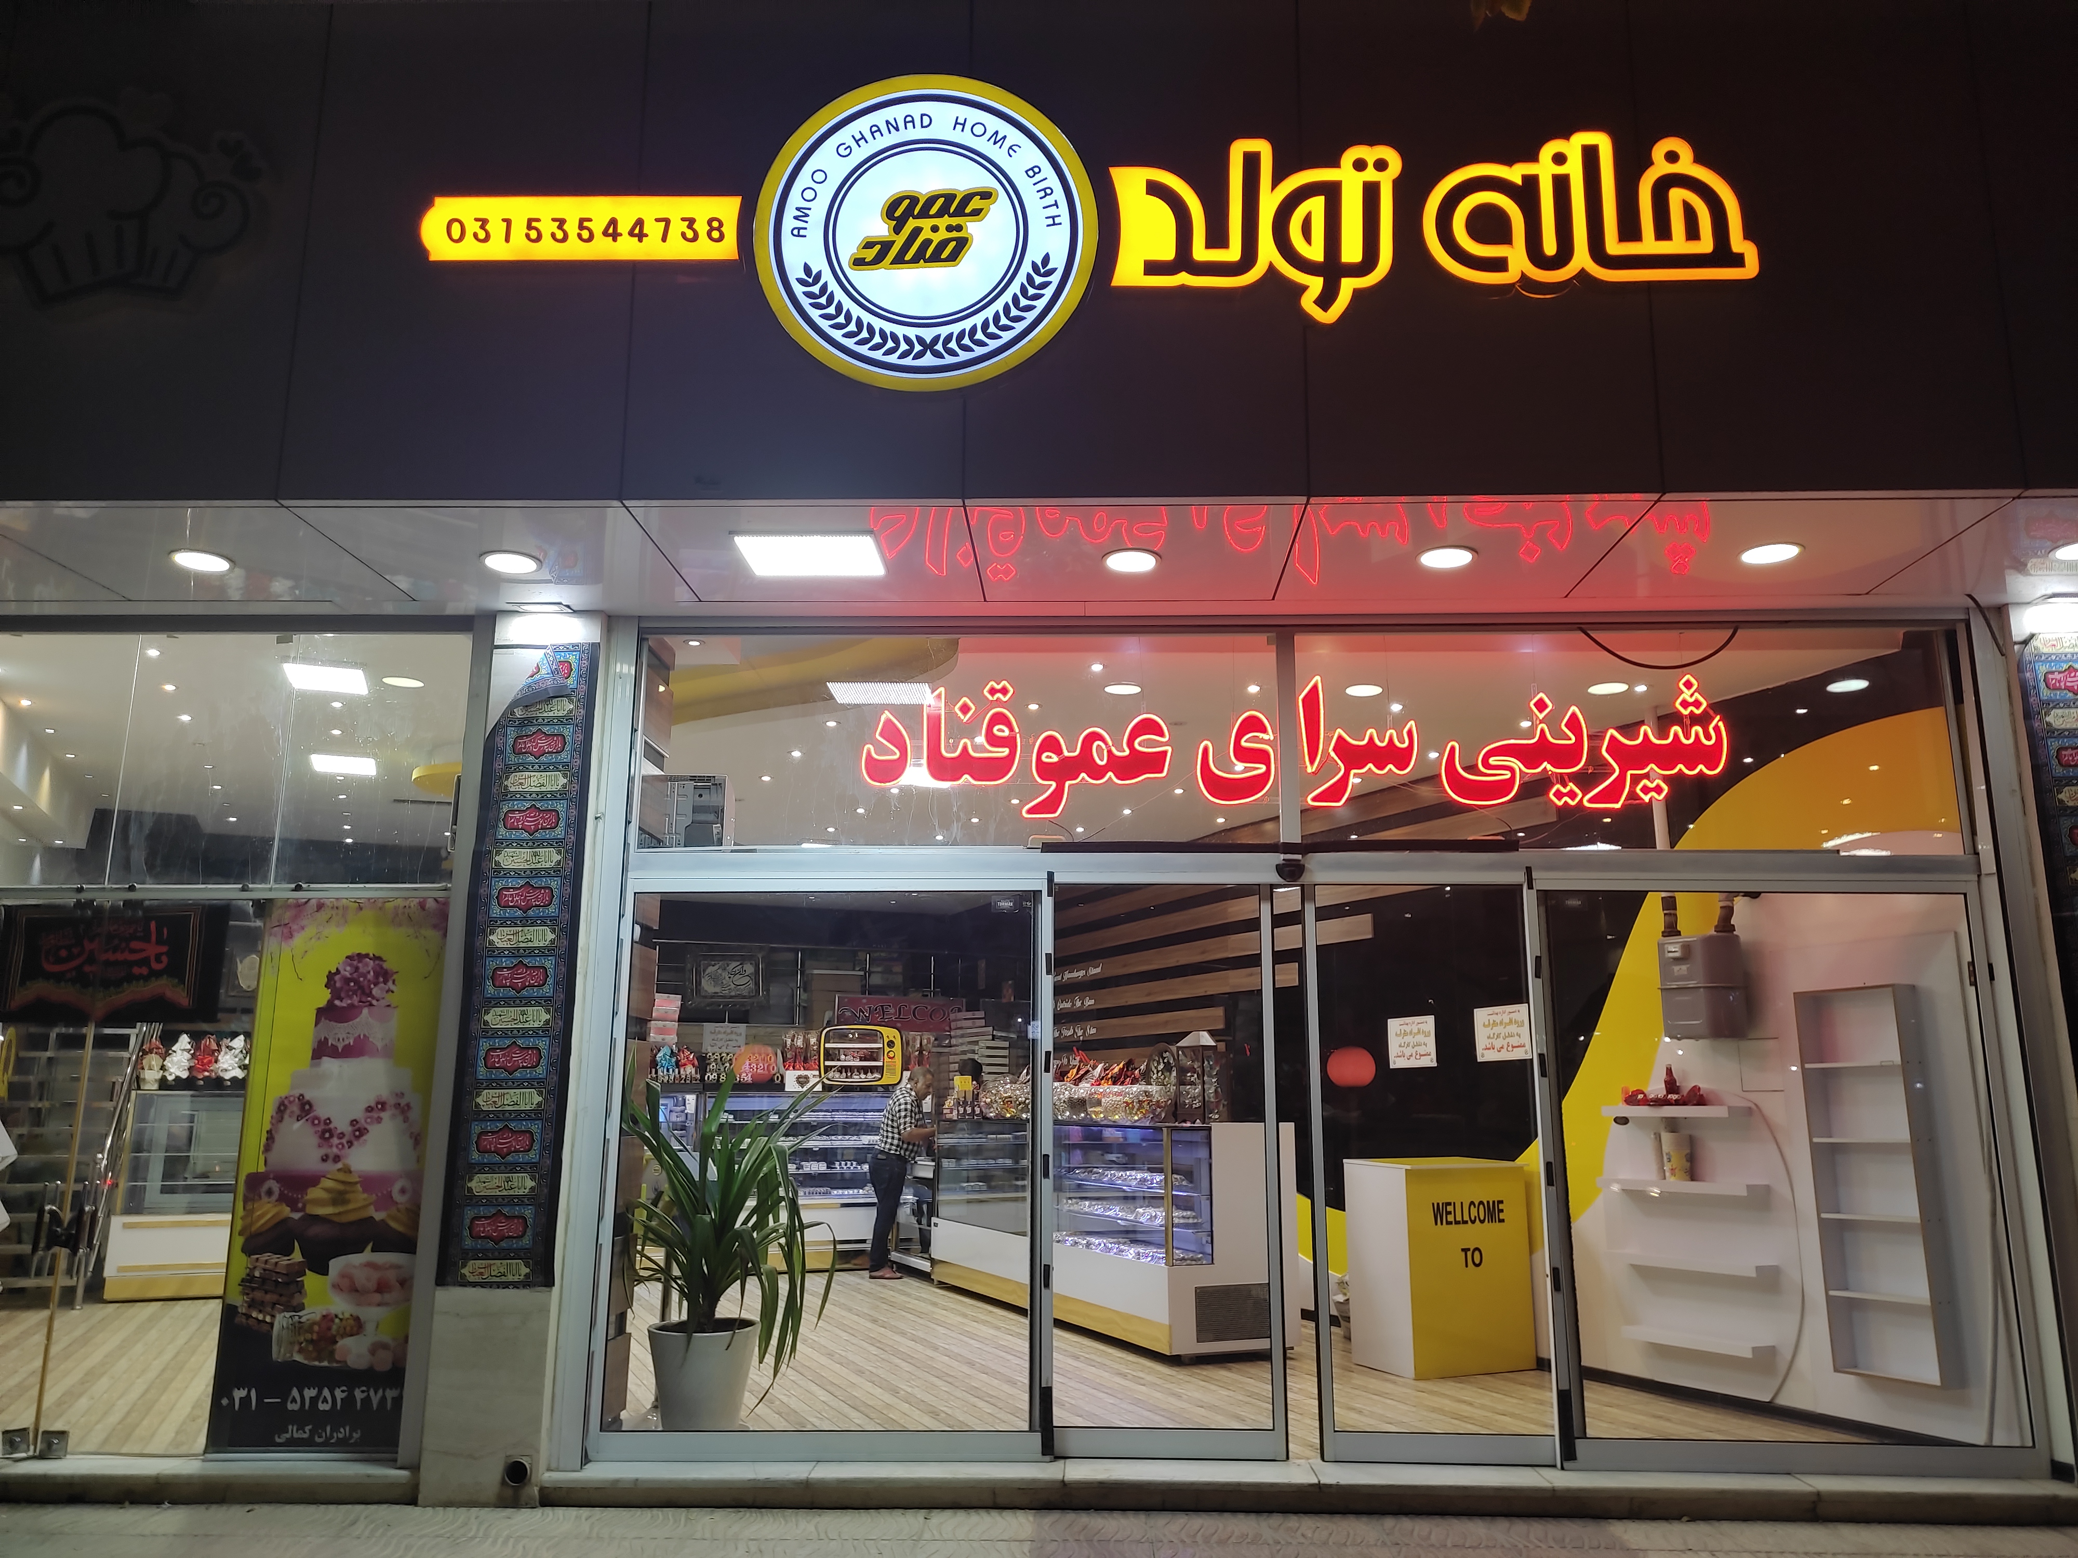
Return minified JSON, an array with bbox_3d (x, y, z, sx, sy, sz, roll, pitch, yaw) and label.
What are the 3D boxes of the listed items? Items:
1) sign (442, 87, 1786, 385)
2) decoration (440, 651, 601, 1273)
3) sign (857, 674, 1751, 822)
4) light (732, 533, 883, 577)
[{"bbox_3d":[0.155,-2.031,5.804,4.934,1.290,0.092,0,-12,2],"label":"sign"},{"bbox_3d":[-2.212,0.736,6.615,0.498,2.721,0.020,0,-12,2],"label":"decoration"},{"bbox_3d":[1.133,-0.146,6.998,3.869,0.651,0.041,0,-12,2],"label":"sign"},{"bbox_3d":[-0.911,-0.890,6.251,0.556,0.036,0.535,0,-12,2],"label":"light"}]

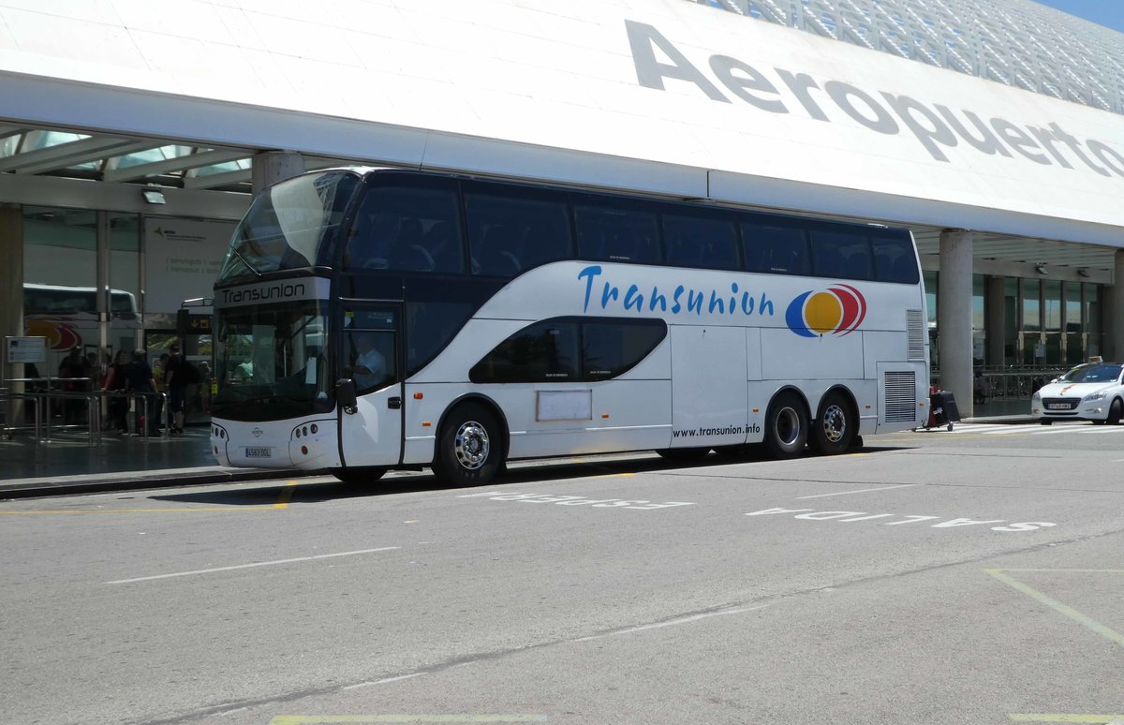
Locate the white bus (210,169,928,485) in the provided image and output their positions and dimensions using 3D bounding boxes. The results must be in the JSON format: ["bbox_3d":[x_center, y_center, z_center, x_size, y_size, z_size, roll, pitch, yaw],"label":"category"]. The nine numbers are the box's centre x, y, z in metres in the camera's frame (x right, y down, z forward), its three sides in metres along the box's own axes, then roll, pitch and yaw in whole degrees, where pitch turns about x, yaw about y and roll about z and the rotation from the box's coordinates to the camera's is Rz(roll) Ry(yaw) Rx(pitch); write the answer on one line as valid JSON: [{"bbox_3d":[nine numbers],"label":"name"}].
[{"bbox_3d":[0.979,-0.410,21.824,13.166,3.930,2.550,0,-1,-45],"label":"white bus"}]

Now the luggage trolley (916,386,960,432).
[{"bbox_3d":[8.219,1.006,31.300,0.950,1.030,0.640,0,0,25],"label":"luggage trolley"}]

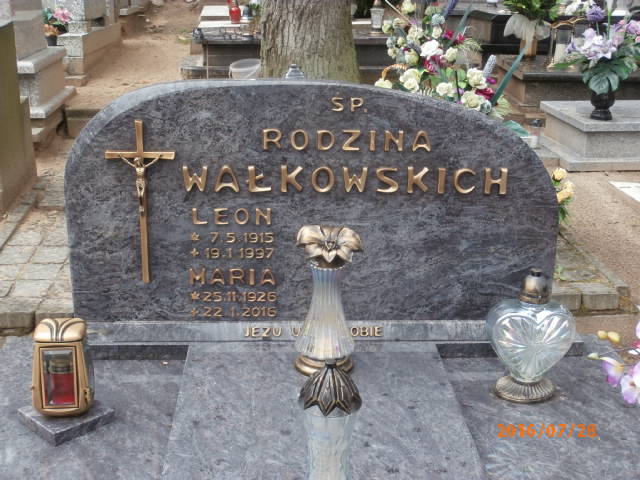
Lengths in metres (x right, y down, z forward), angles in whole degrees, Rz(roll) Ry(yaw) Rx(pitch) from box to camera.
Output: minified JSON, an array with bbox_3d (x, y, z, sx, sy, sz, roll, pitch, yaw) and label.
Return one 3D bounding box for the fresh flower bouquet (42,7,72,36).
[{"bbox_3d":[-2.265,-1.886,7.500,0.250,0.250,0.220,-1,19,-3],"label":"fresh flower bouquet"}]

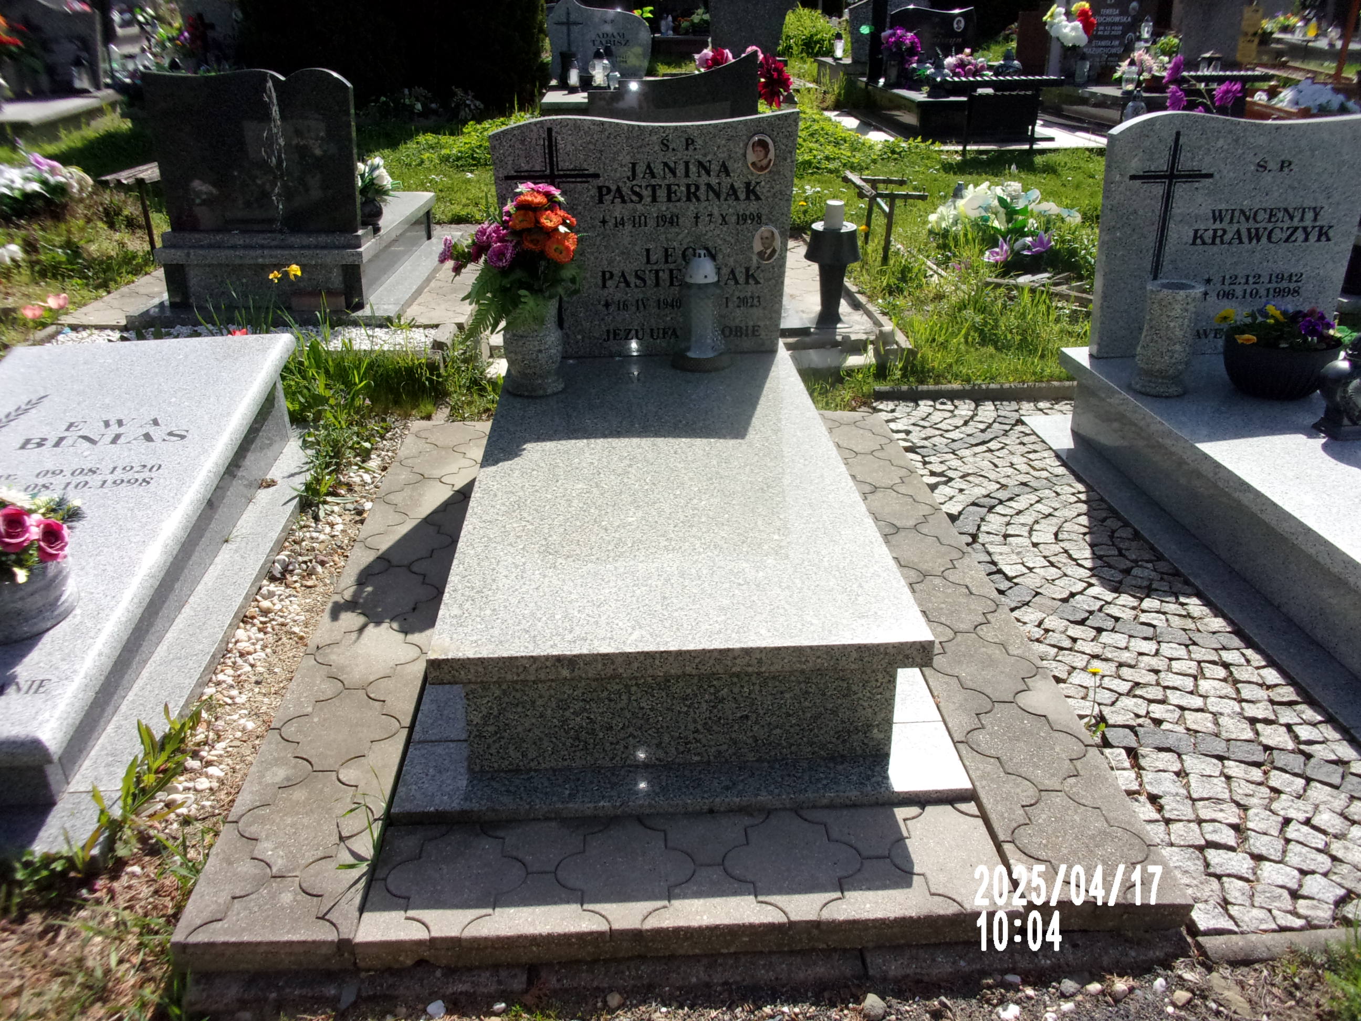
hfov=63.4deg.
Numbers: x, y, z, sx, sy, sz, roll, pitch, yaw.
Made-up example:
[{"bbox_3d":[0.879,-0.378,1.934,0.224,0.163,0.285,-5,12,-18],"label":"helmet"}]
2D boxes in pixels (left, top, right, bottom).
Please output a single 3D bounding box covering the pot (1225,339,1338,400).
[{"bbox_3d":[1.668,-0.405,3.063,0.300,0.150,0.300,0,23,0],"label":"pot"}]

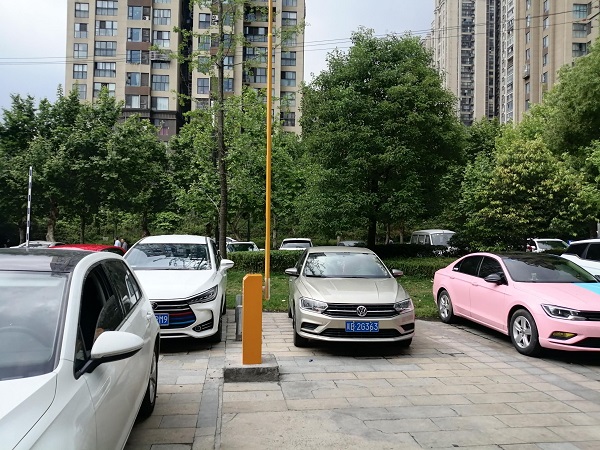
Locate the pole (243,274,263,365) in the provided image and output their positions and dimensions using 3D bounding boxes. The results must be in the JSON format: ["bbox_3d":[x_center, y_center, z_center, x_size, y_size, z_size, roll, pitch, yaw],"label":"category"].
[{"bbox_3d":[-0.560,1.104,5.373,0.215,1.030,0.280,1,-1,-8],"label":"pole"}]

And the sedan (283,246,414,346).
[{"bbox_3d":[0.699,1.135,8.204,1.860,1.470,4.550,1,-1,-3],"label":"sedan"}]

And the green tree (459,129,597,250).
[{"bbox_3d":[10.396,-1.078,20.587,6.100,6.800,6.000,1,-1,0],"label":"green tree"}]

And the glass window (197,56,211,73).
[{"bbox_3d":[-12.951,-21.652,60.800,1.700,2.100,0.200,1,-1,-3],"label":"glass window"}]

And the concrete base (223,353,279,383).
[{"bbox_3d":[-0.578,1.699,5.350,0.620,0.160,0.550,1,-1,-8],"label":"concrete base"}]

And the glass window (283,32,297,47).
[{"bbox_3d":[-1.519,-26.835,65.200,2.050,2.050,0.200,1,-1,-3],"label":"glass window"}]

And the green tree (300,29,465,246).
[{"bbox_3d":[3.799,-3.371,20.643,7.300,11.200,7.200,1,-1,0],"label":"green tree"}]

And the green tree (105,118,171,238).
[{"bbox_3d":[-8.874,-1.837,25.102,3.900,8.000,3.900,1,-1,0],"label":"green tree"}]

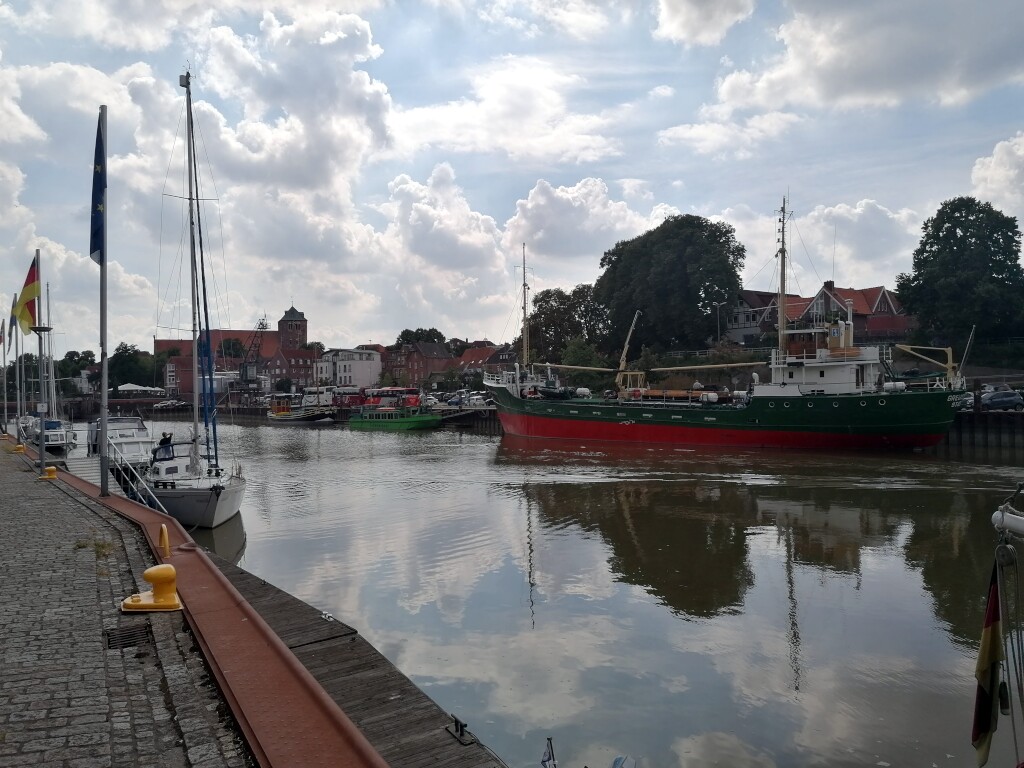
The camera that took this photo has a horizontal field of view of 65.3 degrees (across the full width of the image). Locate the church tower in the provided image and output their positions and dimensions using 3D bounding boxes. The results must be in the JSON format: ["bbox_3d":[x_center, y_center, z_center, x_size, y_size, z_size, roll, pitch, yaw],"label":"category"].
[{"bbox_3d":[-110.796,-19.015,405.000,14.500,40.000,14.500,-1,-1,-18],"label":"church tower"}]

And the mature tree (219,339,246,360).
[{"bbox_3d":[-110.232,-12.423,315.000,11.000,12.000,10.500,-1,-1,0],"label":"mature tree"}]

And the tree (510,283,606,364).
[{"bbox_3d":[11.894,-14.398,200.000,24.000,21.000,18.000,-1,-1,0],"label":"tree"}]

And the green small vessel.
[{"bbox_3d":[-15.753,4.530,108.000,14.000,3.500,4.200,-2,-1,44],"label":"green small vessel"}]

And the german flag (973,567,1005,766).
[{"bbox_3d":[3.341,1.960,5.600,0.240,1.420,0.200,-2,-1,30],"label":"german flag"}]

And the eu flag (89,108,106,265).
[{"bbox_3d":[-7.525,-3.586,14.500,0.350,2.830,0.250,-1,-1,-18],"label":"eu flag"}]

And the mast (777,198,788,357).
[{"bbox_3d":[20.460,-8.041,60.300,0.700,12.000,0.700,-1,-1,-41],"label":"mast"}]

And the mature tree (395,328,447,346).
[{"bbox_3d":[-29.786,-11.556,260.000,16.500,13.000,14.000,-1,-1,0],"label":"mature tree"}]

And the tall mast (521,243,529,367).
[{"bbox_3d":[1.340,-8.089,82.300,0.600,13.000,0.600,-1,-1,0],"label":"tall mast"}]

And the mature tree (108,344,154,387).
[{"bbox_3d":[-101.262,-4.645,212.000,11.700,12.600,11.000,-1,-1,0],"label":"mature tree"}]

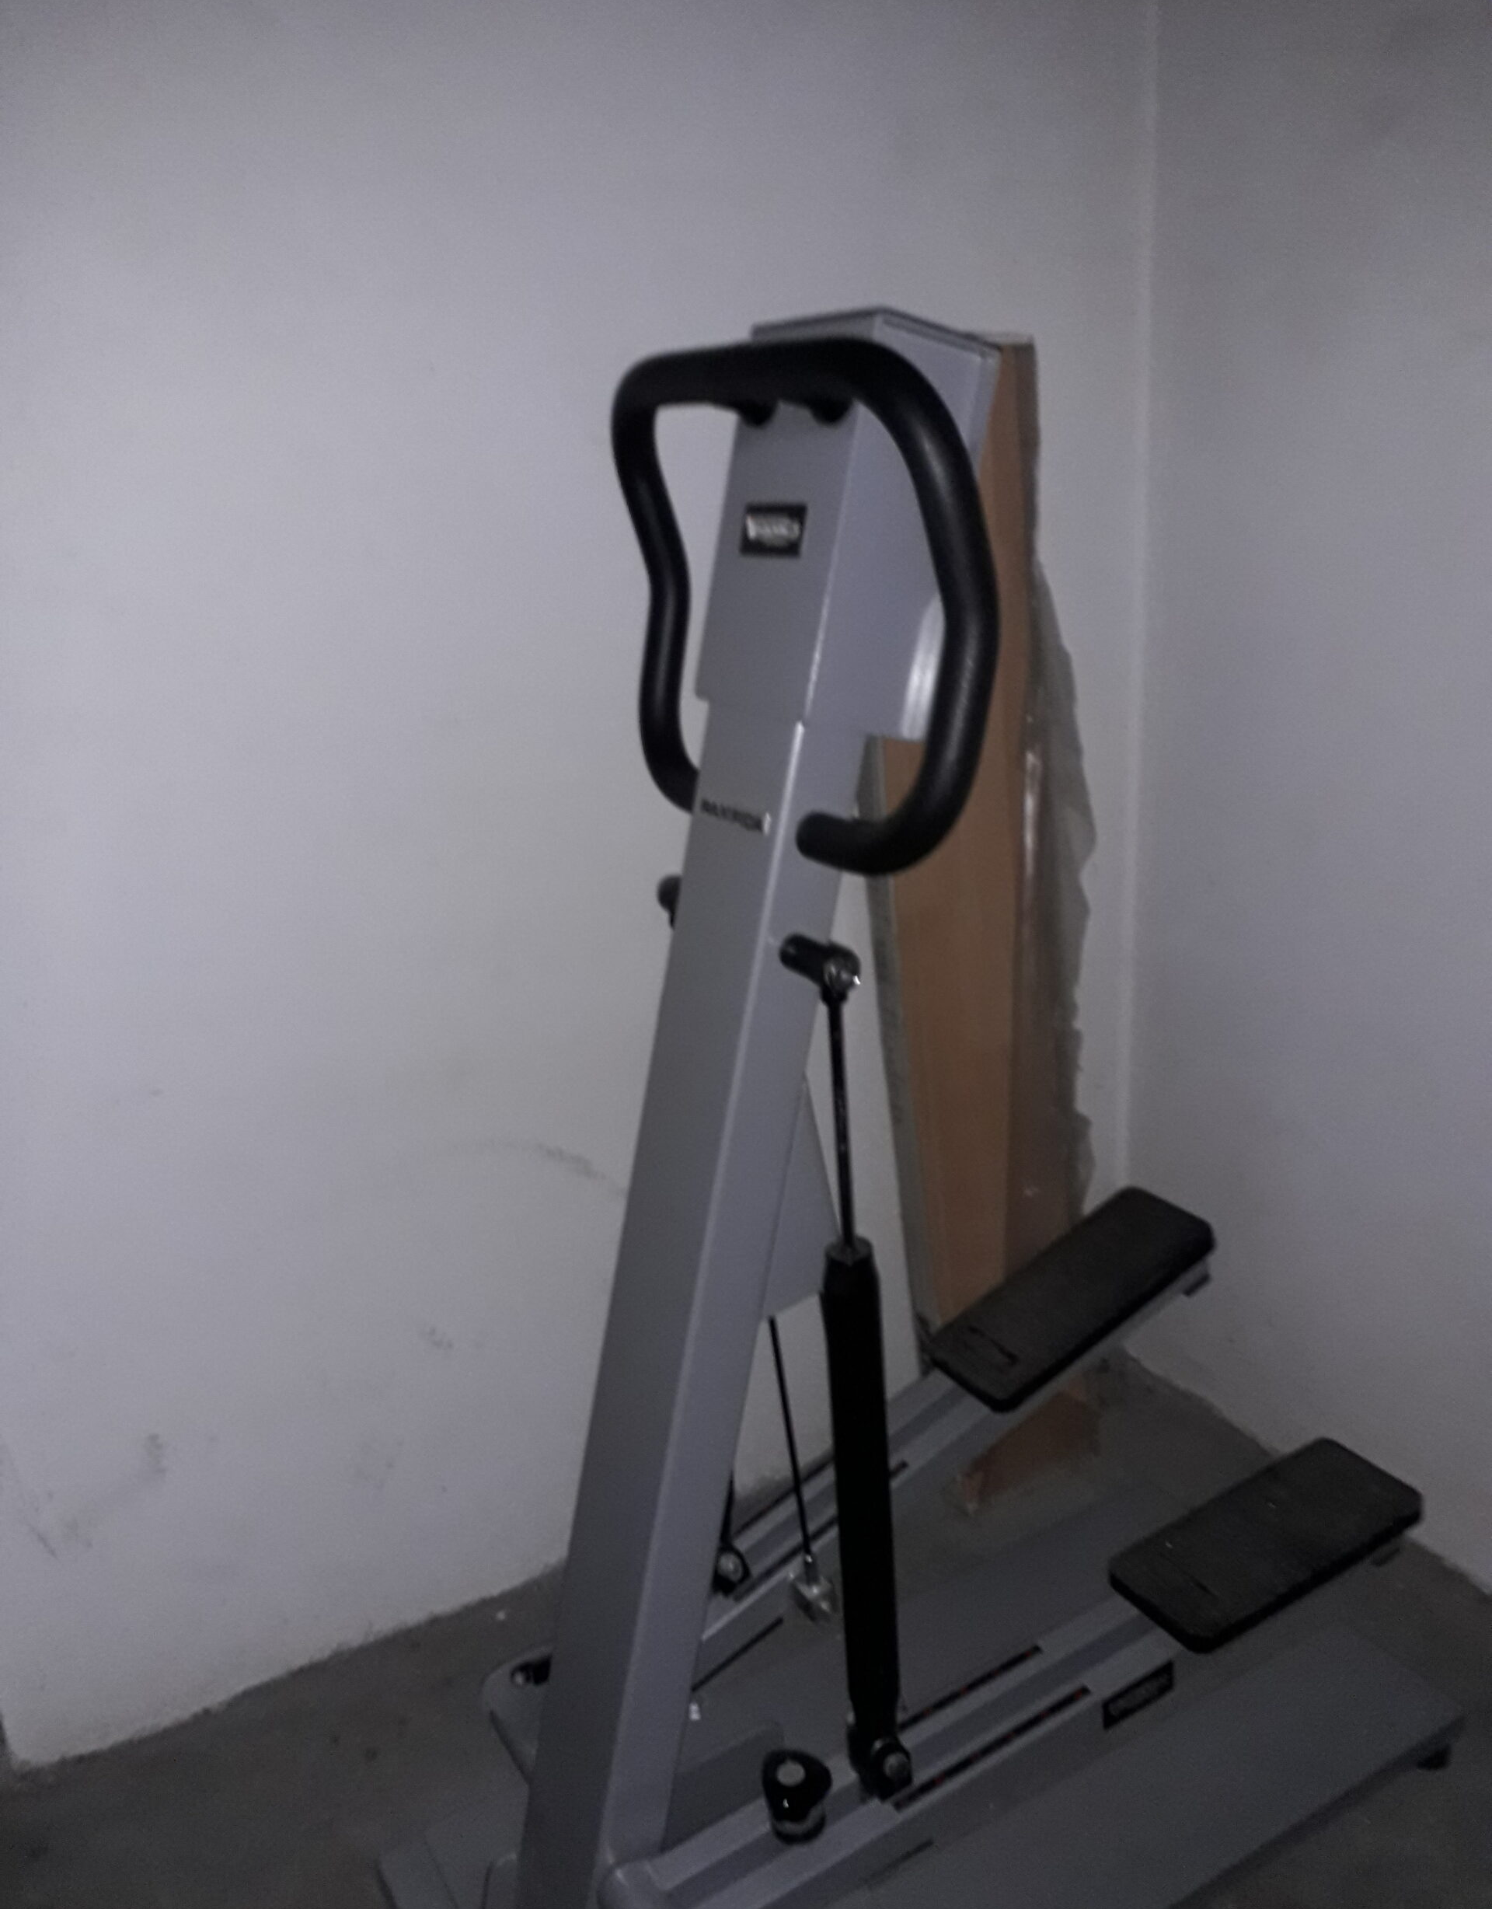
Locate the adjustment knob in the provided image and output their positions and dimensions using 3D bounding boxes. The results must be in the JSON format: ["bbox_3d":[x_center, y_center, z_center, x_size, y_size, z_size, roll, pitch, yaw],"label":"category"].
[{"bbox_3d":[0.040,0.675,1.244,0.050,0.052,0.050,-12,20,-26],"label":"adjustment knob"}]

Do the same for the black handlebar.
[{"bbox_3d":[0.014,-0.256,1.127,0.090,0.345,0.461,-12,20,-26],"label":"black handlebar"}]

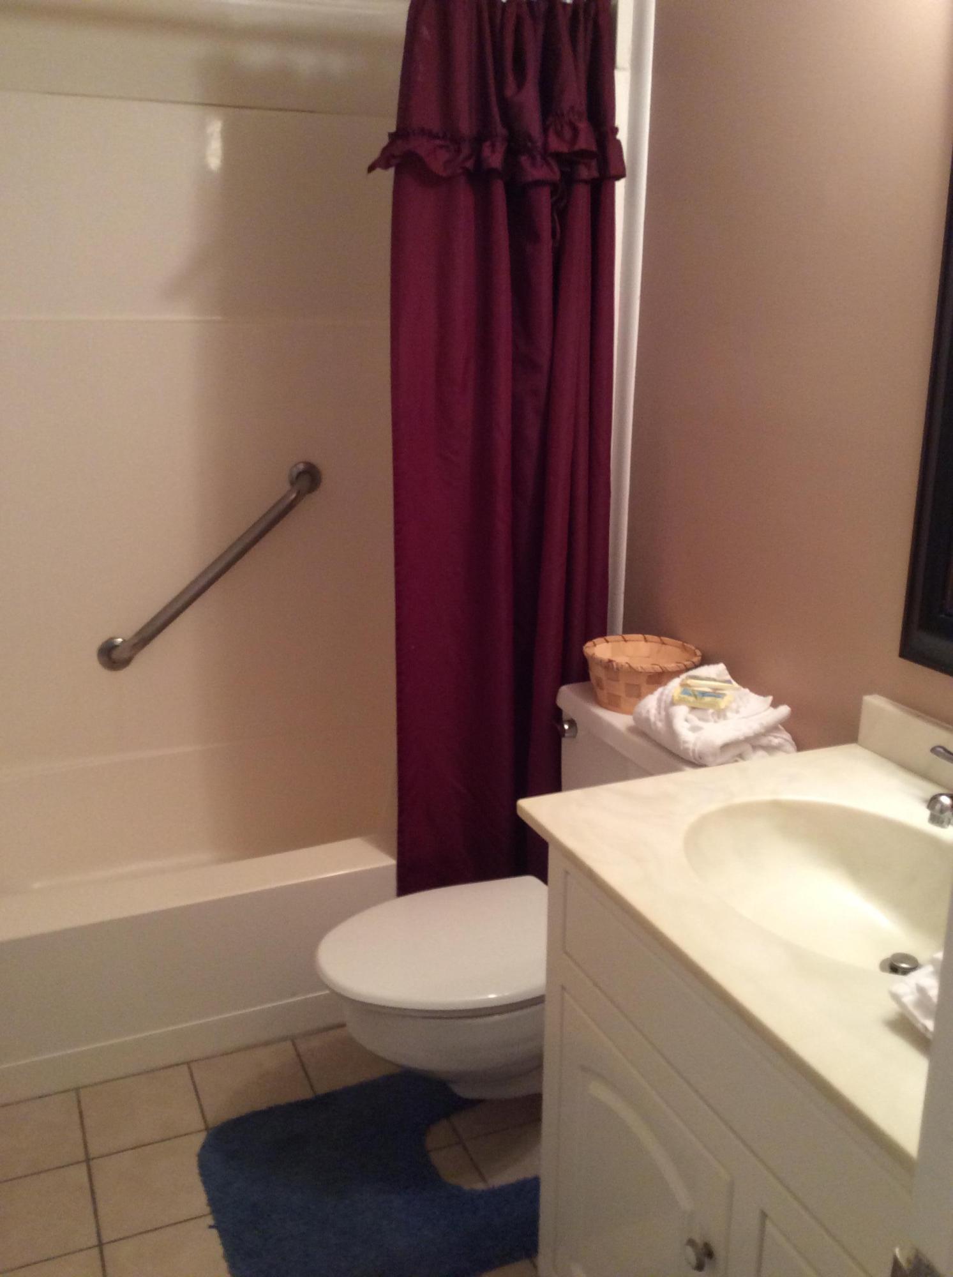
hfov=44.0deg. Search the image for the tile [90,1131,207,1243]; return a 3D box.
[{"bbox_3d":[-0.526,0.904,1.948,0.200,0.010,0.200,-6,17,-23],"label":"tile"}]

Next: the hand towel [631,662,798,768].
[{"bbox_3d":[0.383,0.121,1.887,0.180,0.090,0.235,-6,17,-23],"label":"hand towel"}]

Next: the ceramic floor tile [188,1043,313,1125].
[{"bbox_3d":[-0.418,0.833,2.204,0.200,0.010,0.200,-6,17,-23],"label":"ceramic floor tile"}]

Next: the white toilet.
[{"bbox_3d":[0.105,0.456,1.965,0.735,0.620,0.470,-6,17,-23],"label":"white toilet"}]

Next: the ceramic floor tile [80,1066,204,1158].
[{"bbox_3d":[-0.606,0.853,2.128,0.200,0.010,0.200,-6,17,-23],"label":"ceramic floor tile"}]

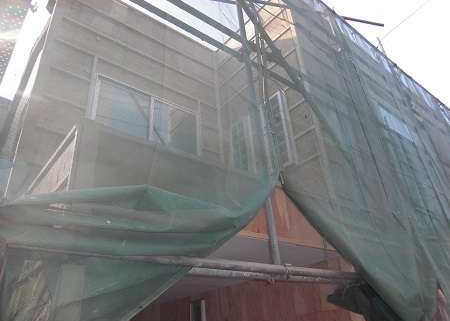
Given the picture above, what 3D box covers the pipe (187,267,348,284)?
[{"bbox_3d":[0.346,0.721,2.250,1.330,0.050,0.050,15,-34,-32],"label":"pipe"}]

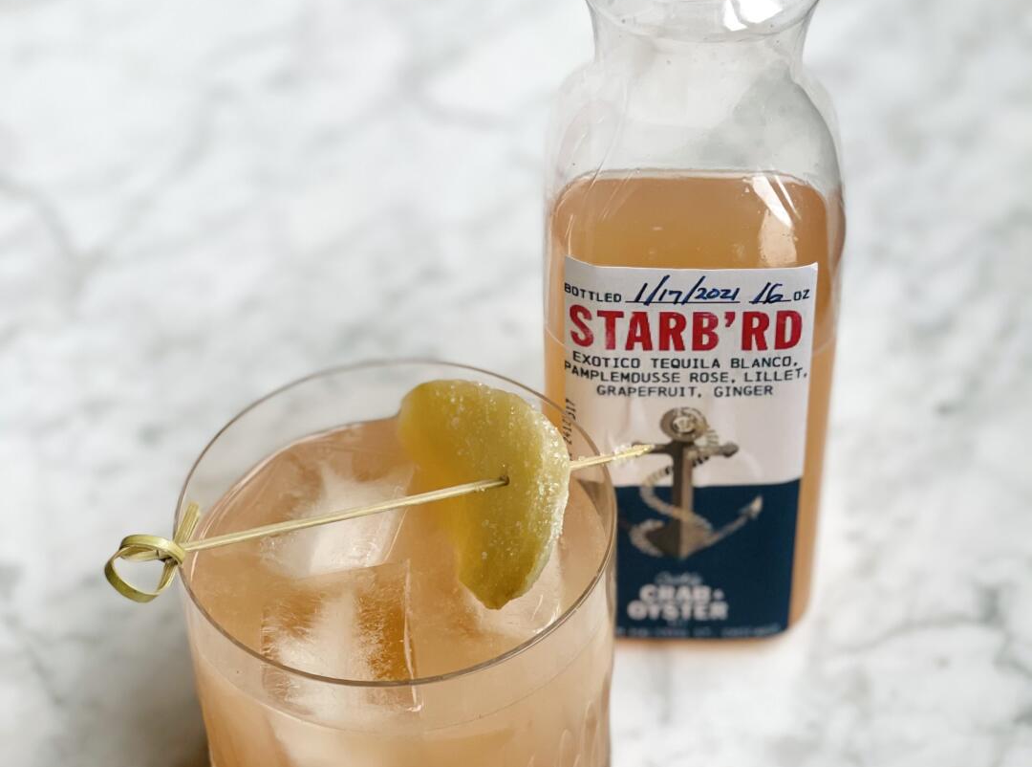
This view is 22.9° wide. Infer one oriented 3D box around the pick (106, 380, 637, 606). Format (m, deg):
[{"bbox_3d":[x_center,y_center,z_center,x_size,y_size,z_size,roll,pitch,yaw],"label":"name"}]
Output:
[{"bbox_3d":[-0.026,0.024,0.509,0.114,0.030,0.040,-12,44,-12],"label":"pick"}]

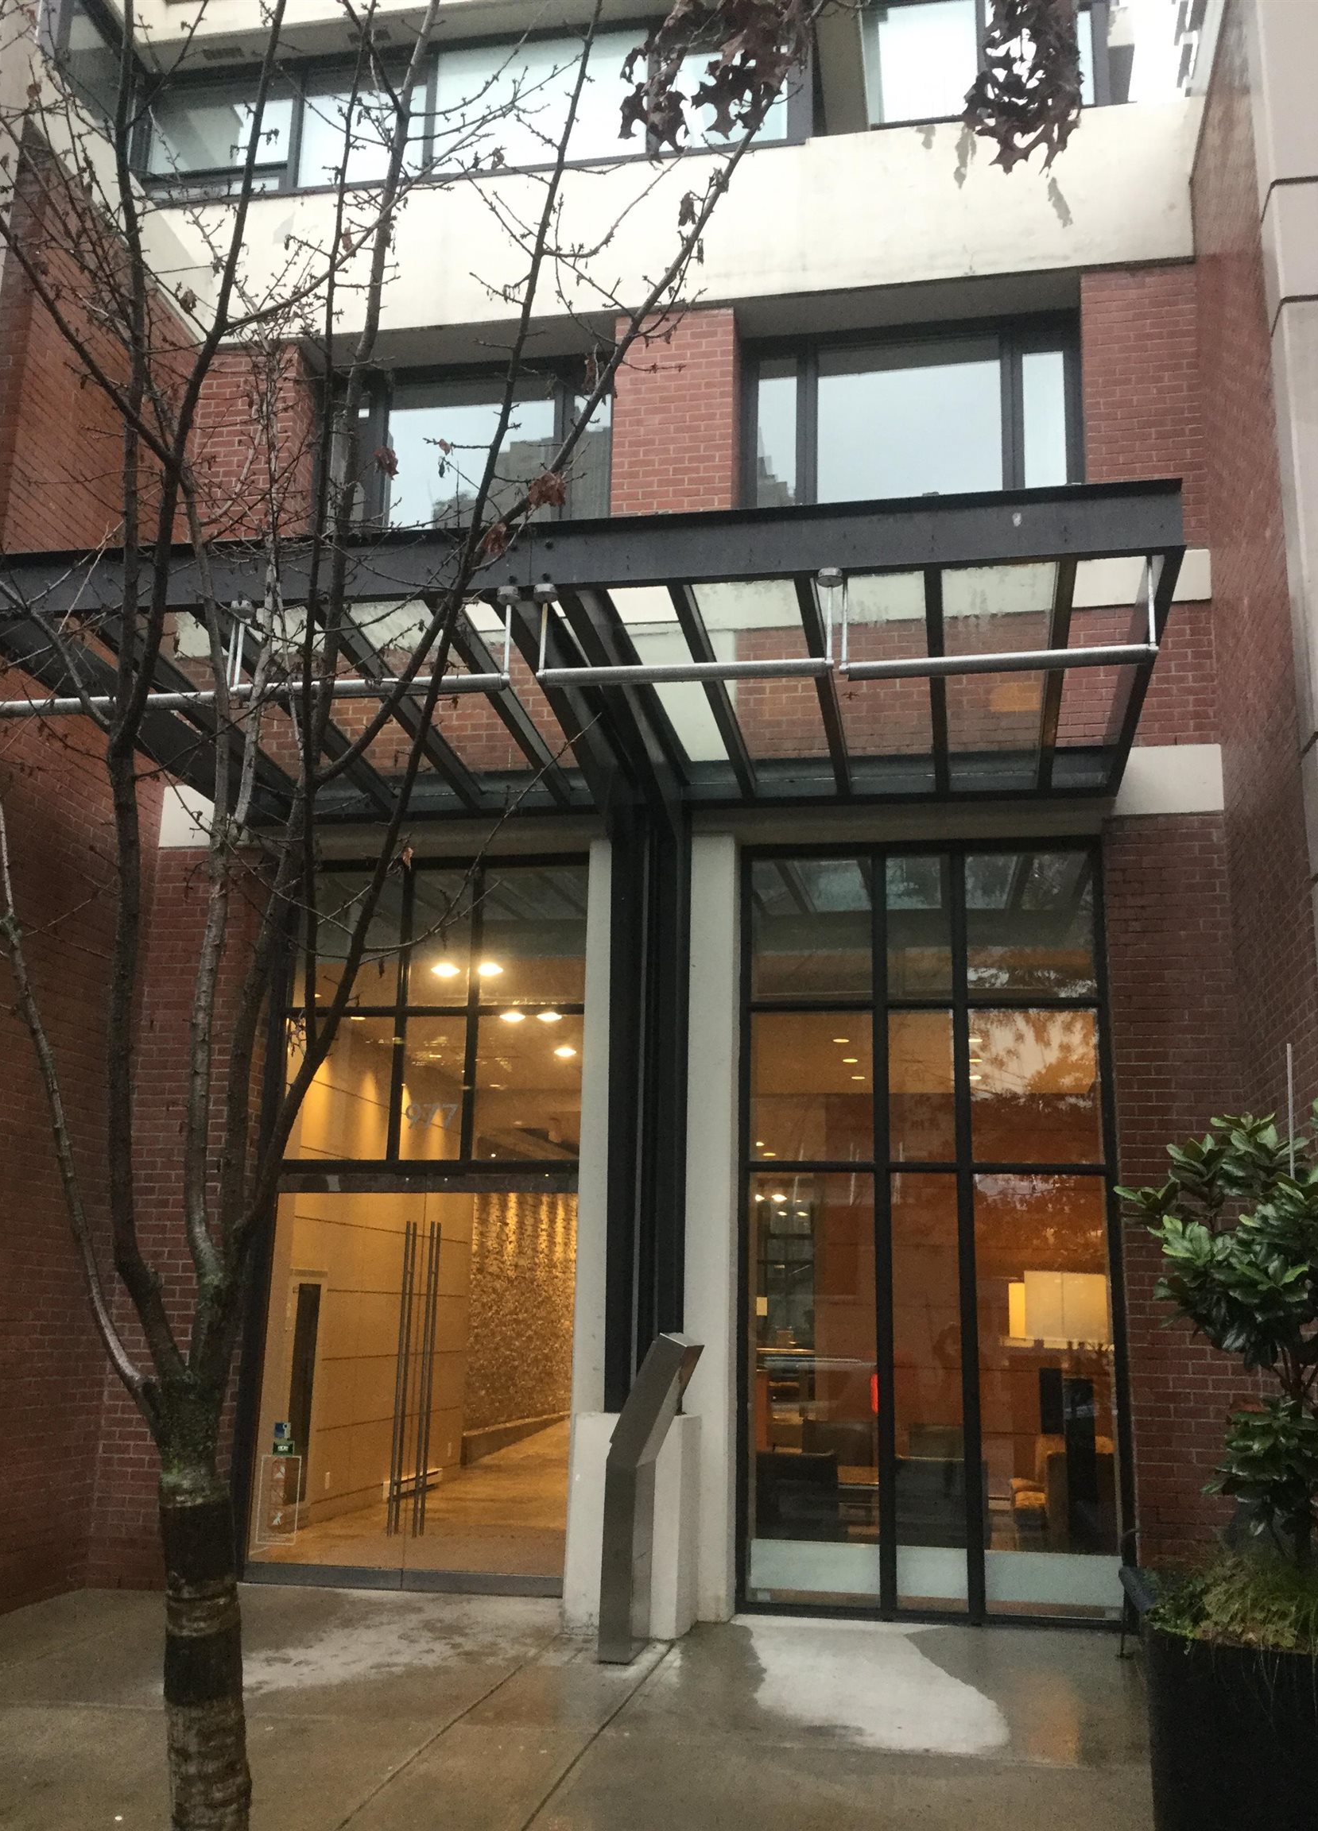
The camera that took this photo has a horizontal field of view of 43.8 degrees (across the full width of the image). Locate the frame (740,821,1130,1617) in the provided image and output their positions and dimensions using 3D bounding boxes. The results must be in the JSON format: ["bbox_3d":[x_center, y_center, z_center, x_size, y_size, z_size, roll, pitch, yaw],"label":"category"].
[{"bbox_3d":[1.594,1.758,9.804,2.231,4.561,0.150,-1,-15,10],"label":"frame"}]

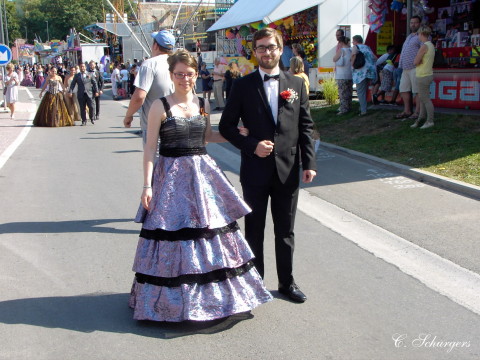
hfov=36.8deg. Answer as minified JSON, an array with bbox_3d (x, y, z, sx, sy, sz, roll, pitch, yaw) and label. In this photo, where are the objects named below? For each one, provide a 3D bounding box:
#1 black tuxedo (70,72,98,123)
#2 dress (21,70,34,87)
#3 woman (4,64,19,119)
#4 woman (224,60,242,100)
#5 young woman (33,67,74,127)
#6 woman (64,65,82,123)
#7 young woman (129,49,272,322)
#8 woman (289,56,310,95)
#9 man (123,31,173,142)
[{"bbox_3d":[-4.528,-2.393,21.000,0.780,1.500,0.480,-3,9,-12],"label":"black tuxedo"},{"bbox_3d":[-16.208,-7.720,55.000,1.030,1.250,0.850,-3,9,-12],"label":"dress"},{"bbox_3d":[-6.867,-2.660,21.700,0.470,1.640,0.380,-3,9,-14],"label":"woman"},{"bbox_3d":[-0.203,-2.856,22.500,0.520,1.630,0.380,-3,9,-14],"label":"woman"},{"bbox_3d":[-5.380,-2.425,20.800,1.180,1.660,1.050,-3,9,-12],"label":"young woman"},{"bbox_3d":[-5.080,-2.665,22.200,0.850,1.620,0.800,-3,9,-12],"label":"woman"},{"bbox_3d":[-0.259,0.001,4.720,0.980,1.690,0.920,-2,9,-7],"label":"young woman"},{"bbox_3d":[0.858,-0.955,10.400,0.500,1.620,0.380,-1,9,3],"label":"woman"},{"bbox_3d":[-0.847,-0.484,6.900,0.640,1.860,0.550,-6,10,-30],"label":"man"}]

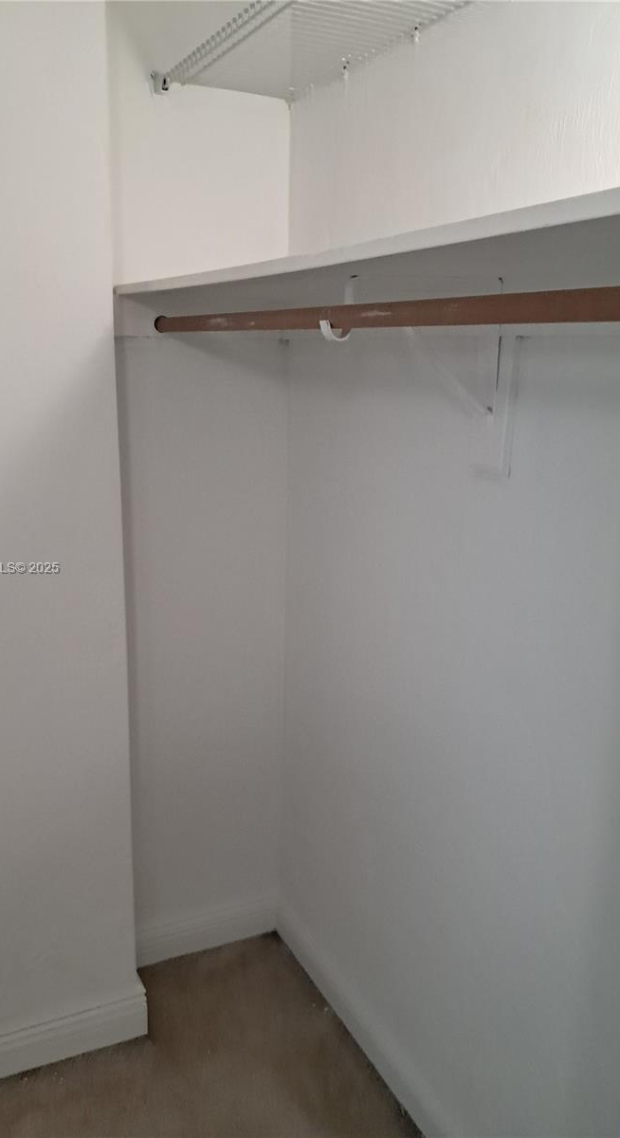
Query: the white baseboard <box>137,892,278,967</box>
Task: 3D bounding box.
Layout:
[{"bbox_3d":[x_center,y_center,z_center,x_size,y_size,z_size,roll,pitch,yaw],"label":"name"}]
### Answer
[{"bbox_3d":[-0.291,0.994,2.448,0.439,0.117,0.016,-6,16,-26],"label":"white baseboard"}]

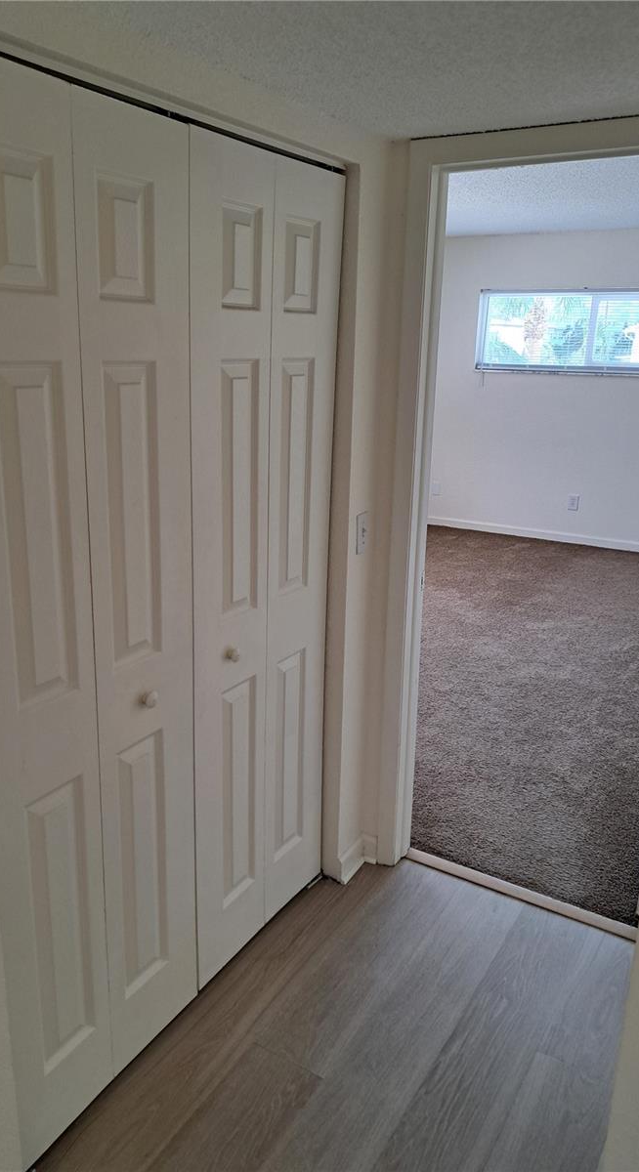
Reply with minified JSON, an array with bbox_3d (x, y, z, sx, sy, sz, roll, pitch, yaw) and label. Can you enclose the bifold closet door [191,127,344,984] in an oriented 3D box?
[{"bbox_3d":[-0.134,0.019,2.076,0.040,2.007,0.593,11,19,30],"label":"bifold closet door"}]

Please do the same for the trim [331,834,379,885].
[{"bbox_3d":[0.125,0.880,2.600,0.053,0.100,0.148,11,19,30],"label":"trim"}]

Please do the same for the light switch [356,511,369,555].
[{"bbox_3d":[0.121,-0.147,2.290,0.012,0.115,0.070,11,19,30],"label":"light switch"}]

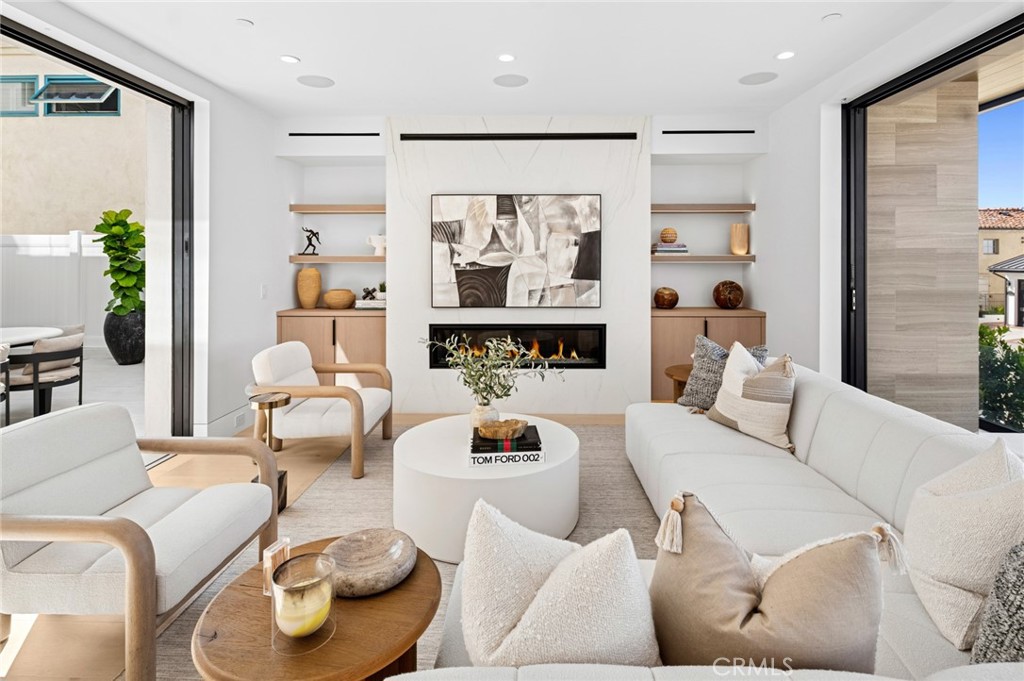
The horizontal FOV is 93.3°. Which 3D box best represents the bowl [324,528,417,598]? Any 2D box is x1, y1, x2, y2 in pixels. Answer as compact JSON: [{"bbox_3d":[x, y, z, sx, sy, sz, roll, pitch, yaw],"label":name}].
[{"bbox_3d":[-0.411,0.635,1.397,0.272,0.058,0.272,0,6,0],"label":"bowl"}]

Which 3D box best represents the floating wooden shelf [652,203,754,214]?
[{"bbox_3d":[1.845,-1.324,4.865,1.090,0.075,0.270,0,6,2],"label":"floating wooden shelf"}]

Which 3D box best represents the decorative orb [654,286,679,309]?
[{"bbox_3d":[1.538,-0.419,4.800,0.240,0.212,0.240,0,7,3],"label":"decorative orb"}]

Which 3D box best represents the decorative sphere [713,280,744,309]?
[{"bbox_3d":[2.165,-0.454,4.820,0.295,0.288,0.290,0,6,1],"label":"decorative sphere"}]

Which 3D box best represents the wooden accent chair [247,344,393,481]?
[{"bbox_3d":[-1.335,0.435,3.470,0.770,0.780,0.790,0,6,3],"label":"wooden accent chair"}]

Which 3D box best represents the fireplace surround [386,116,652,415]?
[{"bbox_3d":[0.066,-0.699,4.585,2.420,2.720,0.350,0,4,1],"label":"fireplace surround"}]

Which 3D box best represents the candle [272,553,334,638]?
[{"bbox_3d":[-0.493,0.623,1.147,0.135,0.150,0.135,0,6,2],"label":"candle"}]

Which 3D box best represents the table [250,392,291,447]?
[{"bbox_3d":[-1.352,0.633,2.705,0.203,0.640,0.203,0,6,2],"label":"table"}]

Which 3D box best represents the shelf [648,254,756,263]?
[{"bbox_3d":[1.810,-0.818,4.830,1.080,0.072,0.300,0,6,1],"label":"shelf"}]

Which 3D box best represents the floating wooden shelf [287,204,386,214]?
[{"bbox_3d":[-1.655,-1.324,4.900,1.010,0.075,0.300,0,6,1],"label":"floating wooden shelf"}]

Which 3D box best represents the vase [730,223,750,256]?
[{"bbox_3d":[2.277,-0.996,4.820,0.158,0.310,0.158,0,7,2],"label":"vase"}]

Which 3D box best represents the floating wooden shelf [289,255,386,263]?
[{"bbox_3d":[-1.650,-0.813,4.865,1.020,0.065,0.290,0,7,2],"label":"floating wooden shelf"}]

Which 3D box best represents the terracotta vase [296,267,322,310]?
[{"bbox_3d":[-2.017,-0.514,4.830,0.225,0.400,0.225,0,7,2],"label":"terracotta vase"}]

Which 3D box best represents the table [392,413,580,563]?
[{"bbox_3d":[-0.140,0.753,2.700,1.010,0.400,1.010,0,6,1],"label":"table"}]

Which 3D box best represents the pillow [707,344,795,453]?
[{"bbox_3d":[1.455,0.305,2.910,0.170,0.490,0.520,12,1,-23],"label":"pillow"}]

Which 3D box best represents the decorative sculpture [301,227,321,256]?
[{"bbox_3d":[-2.034,-0.999,4.860,0.225,0.285,0.100,0,6,2],"label":"decorative sculpture"}]

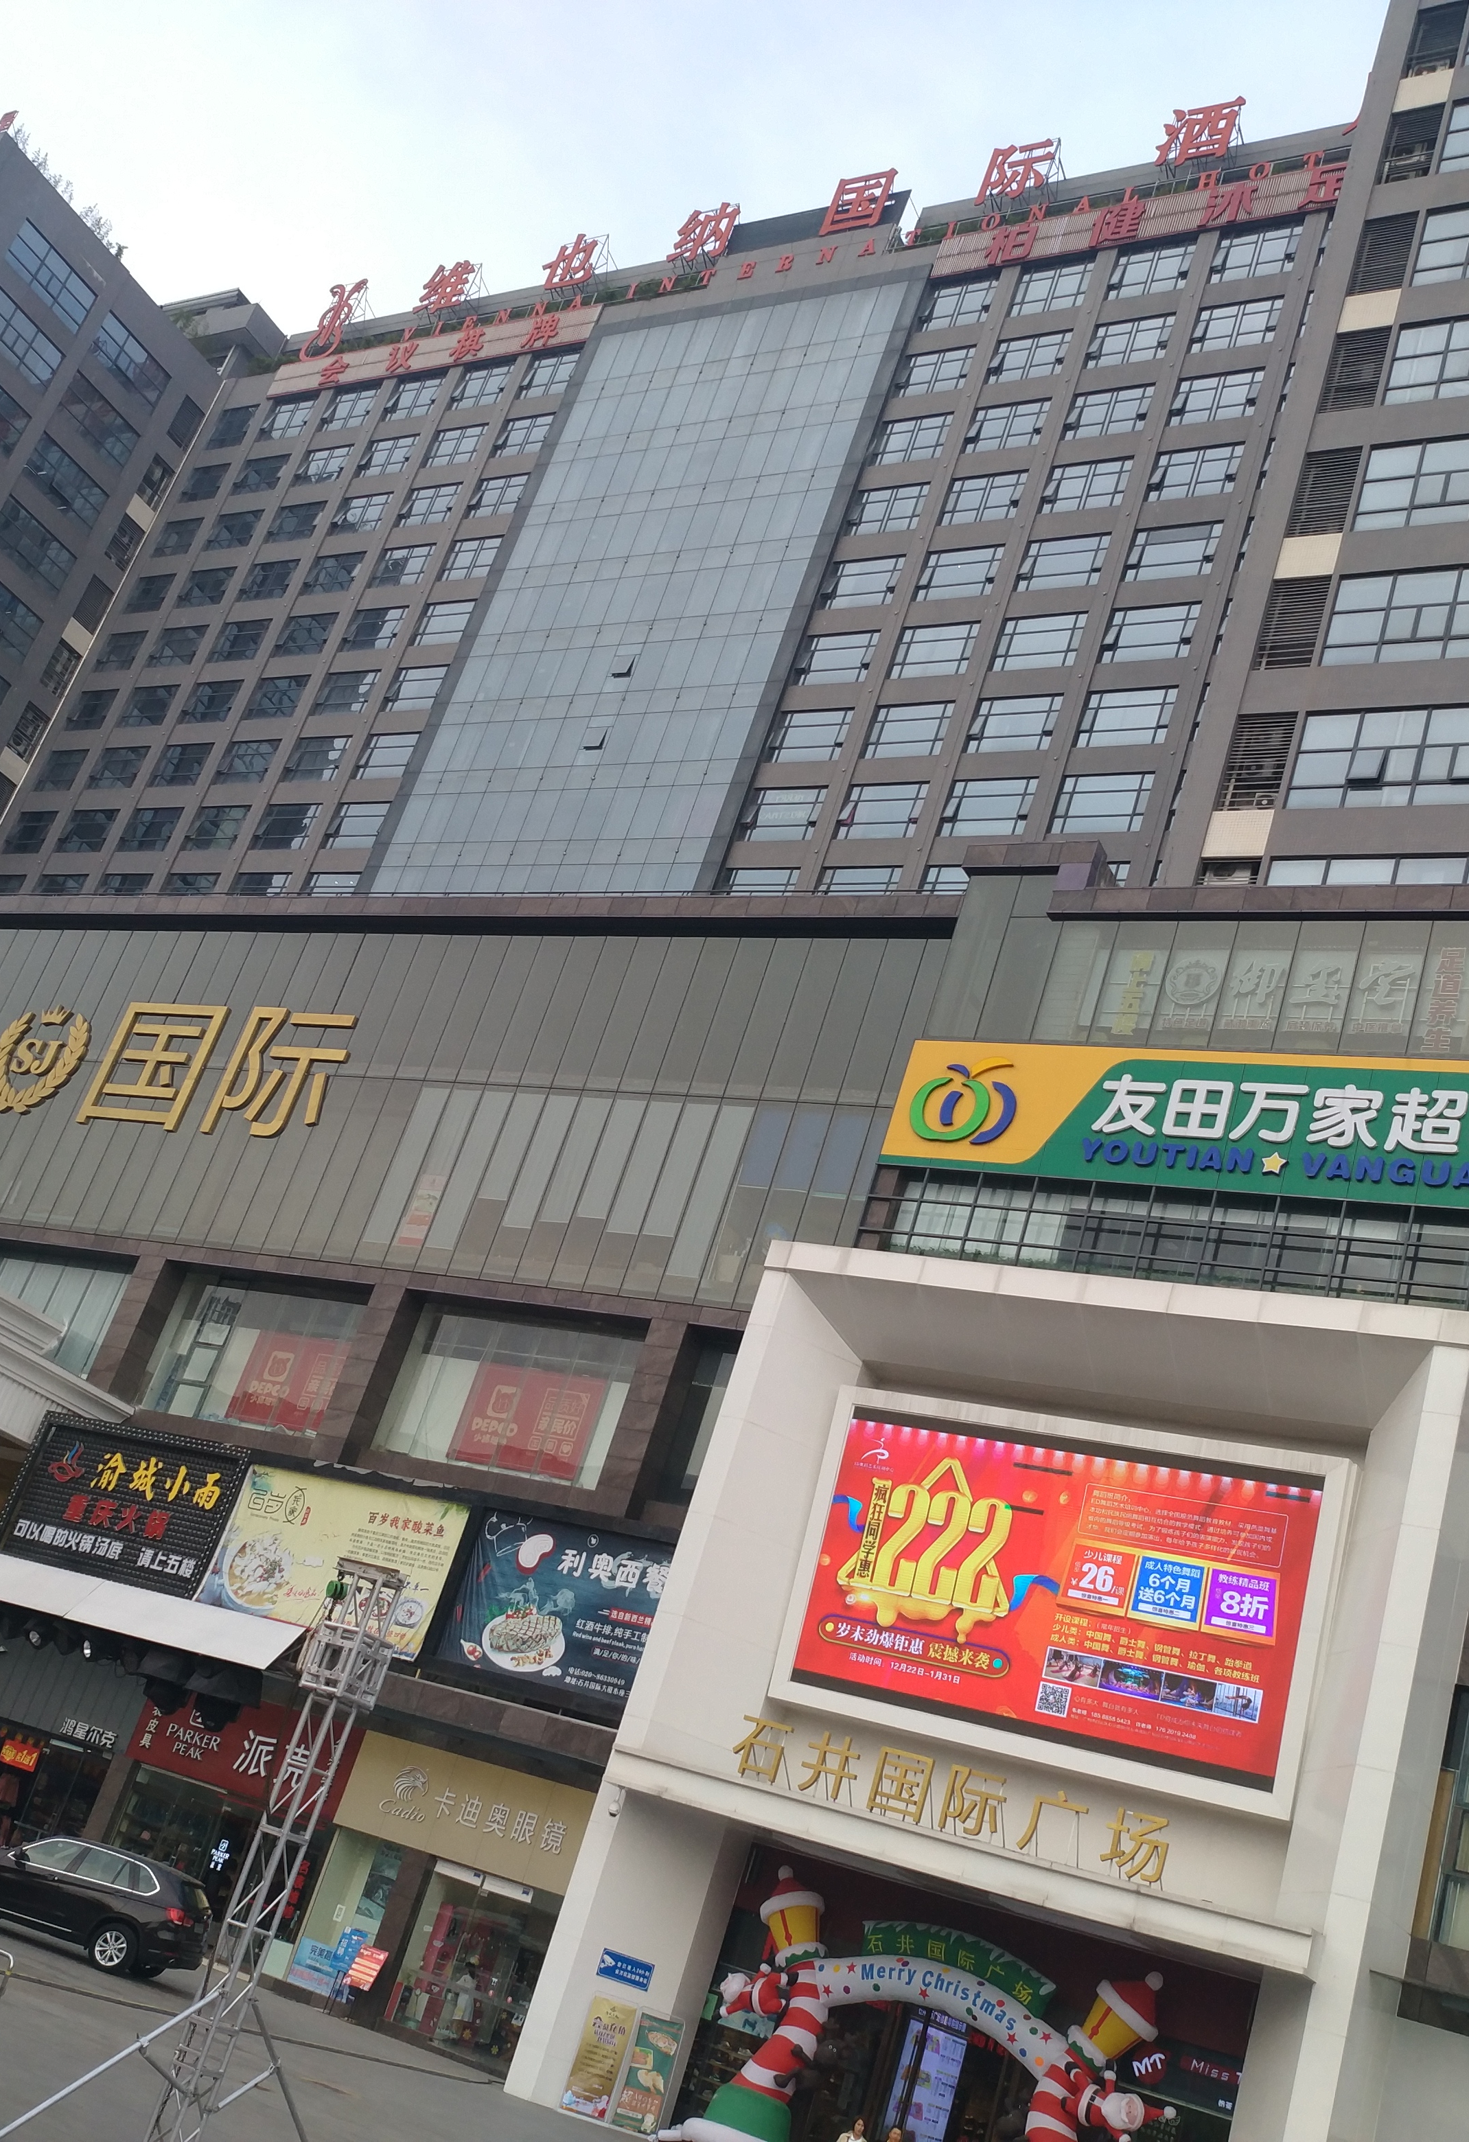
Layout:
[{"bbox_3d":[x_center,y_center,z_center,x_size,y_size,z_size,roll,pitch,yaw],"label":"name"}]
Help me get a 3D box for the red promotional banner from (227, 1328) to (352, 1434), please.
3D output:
[{"bbox_3d":[-11.124,7.886,56.498,3.700,2.450,0.100,2,-28,34],"label":"red promotional banner"}]

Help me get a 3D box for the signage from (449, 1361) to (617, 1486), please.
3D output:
[{"bbox_3d":[-4.827,8.163,52.272,3.780,2.500,0.100,2,-28,34],"label":"signage"}]

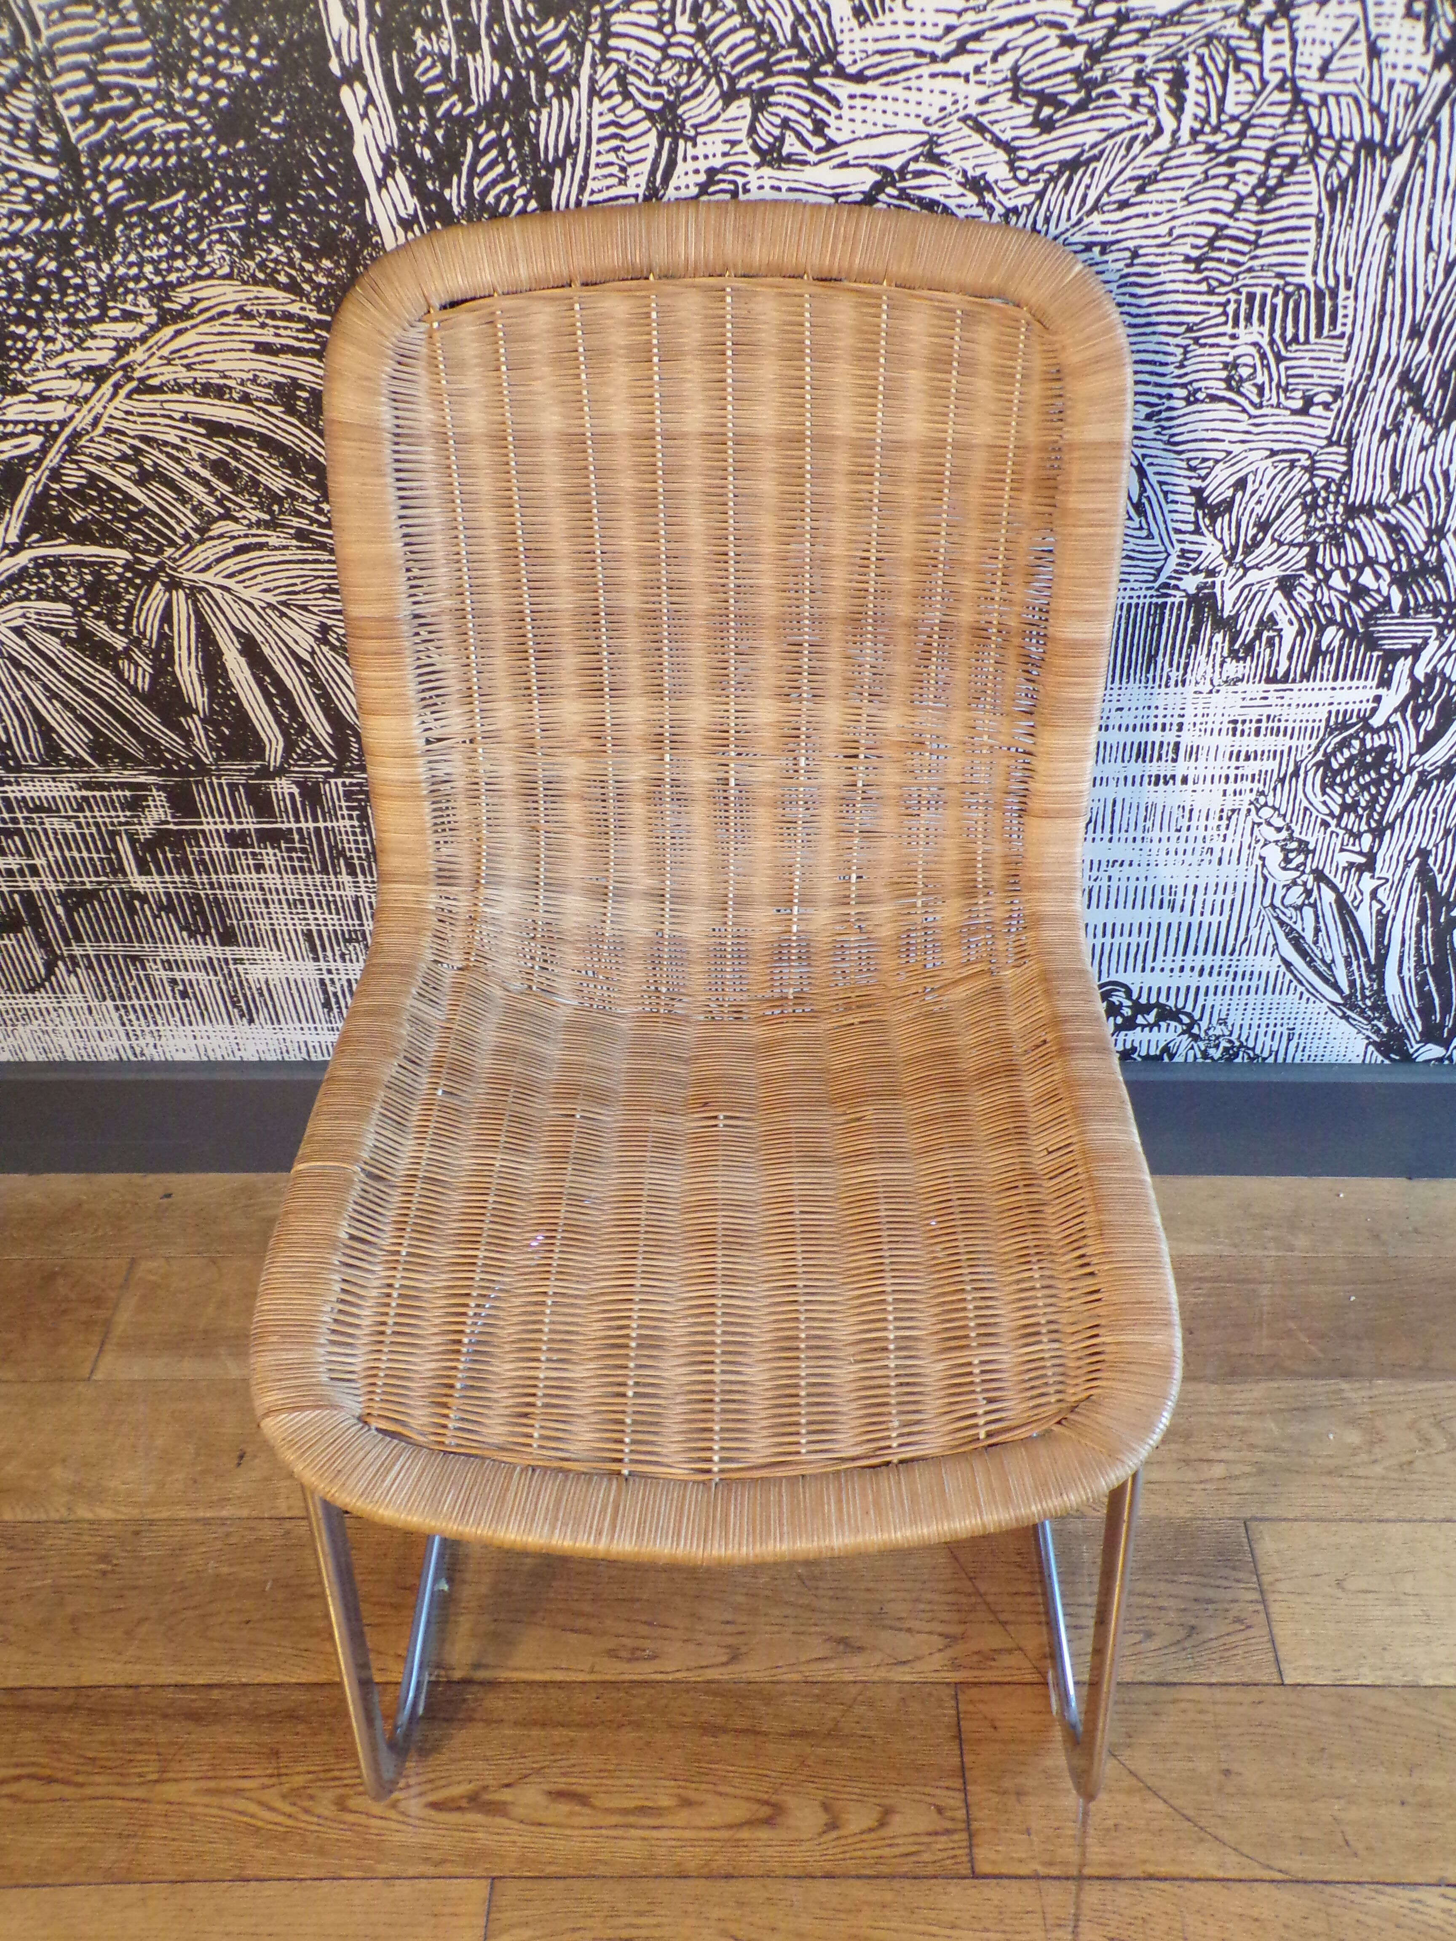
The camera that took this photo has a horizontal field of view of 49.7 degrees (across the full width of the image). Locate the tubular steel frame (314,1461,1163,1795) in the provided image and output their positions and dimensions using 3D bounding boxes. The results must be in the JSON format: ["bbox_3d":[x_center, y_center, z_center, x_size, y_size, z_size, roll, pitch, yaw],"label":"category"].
[{"bbox_3d":[0.003,0.241,1.073,0.485,0.385,0.495,0,46,2],"label":"tubular steel frame"}]

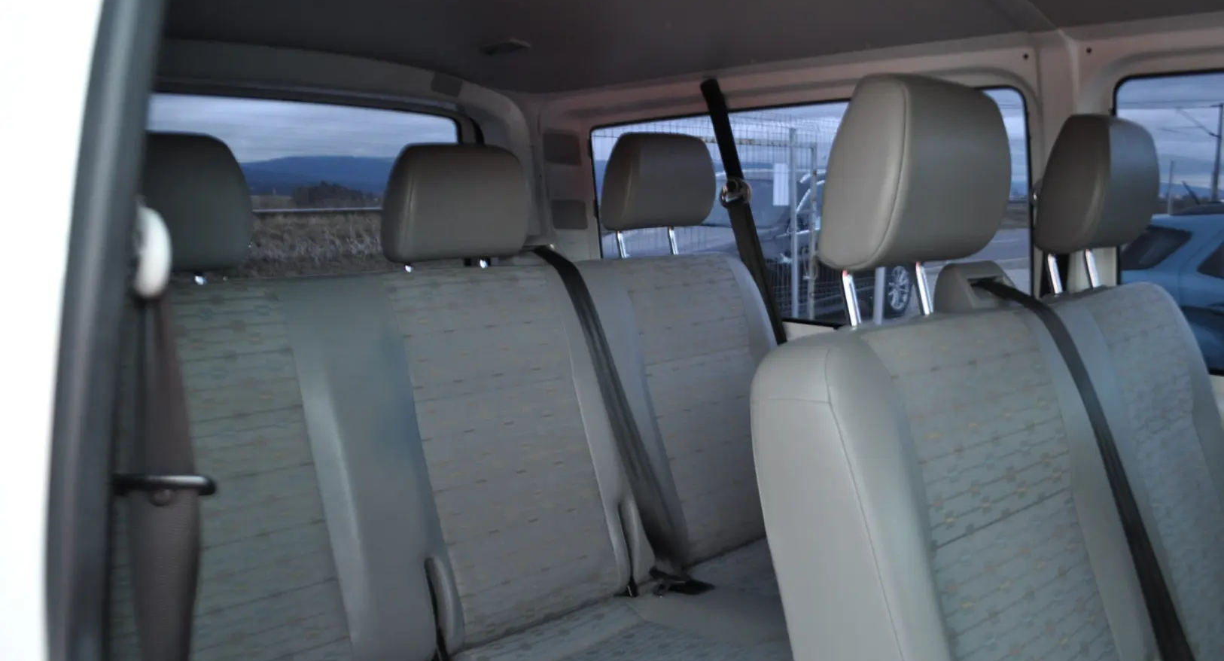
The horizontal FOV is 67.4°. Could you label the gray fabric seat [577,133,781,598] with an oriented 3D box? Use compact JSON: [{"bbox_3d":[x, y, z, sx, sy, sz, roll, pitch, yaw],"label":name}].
[{"bbox_3d":[0.263,0.134,1.746,0.500,1.020,0.660,-7,11,-41],"label":"gray fabric seat"}]

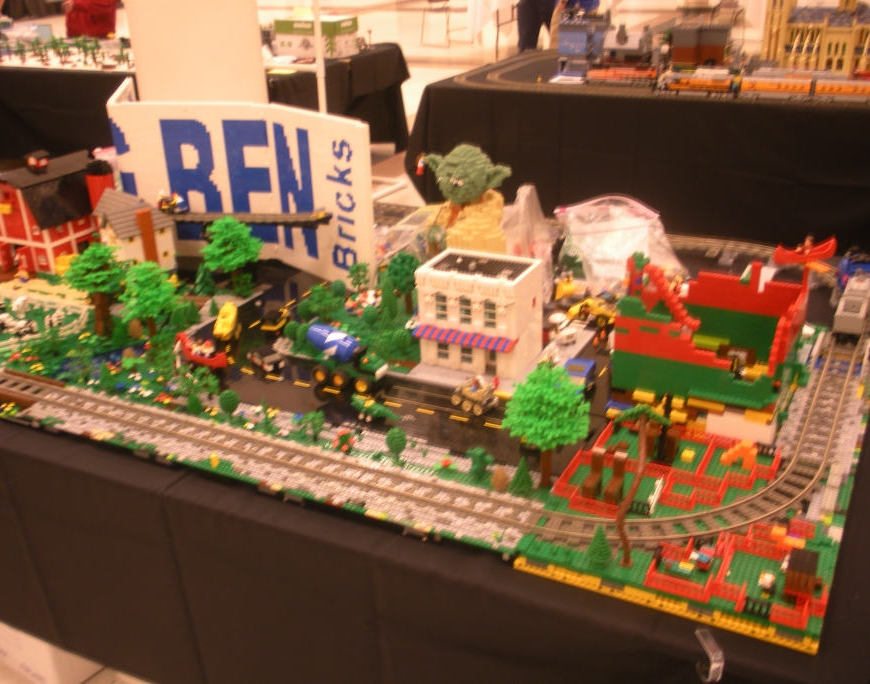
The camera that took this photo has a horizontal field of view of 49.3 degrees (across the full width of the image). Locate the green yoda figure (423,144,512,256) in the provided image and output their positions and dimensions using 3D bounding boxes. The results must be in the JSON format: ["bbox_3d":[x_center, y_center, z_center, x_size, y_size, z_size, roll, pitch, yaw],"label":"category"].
[{"bbox_3d":[0.073,-0.244,2.026,0.215,0.353,0.180,10,27,26],"label":"green yoda figure"}]

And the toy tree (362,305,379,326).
[{"bbox_3d":[-0.133,-0.053,1.955,0.034,0.054,0.034,-2,24,1],"label":"toy tree"}]

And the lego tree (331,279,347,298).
[{"bbox_3d":[-0.210,-0.108,2.095,0.031,0.061,0.031,10,27,26],"label":"lego tree"}]

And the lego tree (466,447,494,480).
[{"bbox_3d":[0.068,0.181,1.425,0.042,0.050,0.028,10,27,26],"label":"lego tree"}]

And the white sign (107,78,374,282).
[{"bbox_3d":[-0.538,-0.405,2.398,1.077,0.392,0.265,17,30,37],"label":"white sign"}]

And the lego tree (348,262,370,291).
[{"bbox_3d":[-0.171,-0.141,2.145,0.047,0.076,0.045,-2,24,1],"label":"lego tree"}]

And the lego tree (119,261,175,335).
[{"bbox_3d":[-0.595,-0.084,1.954,0.118,0.150,0.114,10,27,26],"label":"lego tree"}]

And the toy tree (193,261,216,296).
[{"bbox_3d":[-0.533,-0.149,2.189,0.047,0.080,0.047,-2,24,1],"label":"toy tree"}]

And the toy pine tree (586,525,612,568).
[{"bbox_3d":[0.210,0.260,1.215,0.033,0.063,0.033,10,27,26],"label":"toy pine tree"}]

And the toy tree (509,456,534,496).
[{"bbox_3d":[0.126,0.191,1.383,0.034,0.063,0.034,-2,24,1],"label":"toy tree"}]

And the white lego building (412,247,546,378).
[{"bbox_3d":[0.084,-0.053,1.774,0.200,0.184,0.152,10,27,26],"label":"white lego building"}]

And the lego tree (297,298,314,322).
[{"bbox_3d":[-0.269,-0.059,1.989,0.031,0.061,0.031,-2,24,1],"label":"lego tree"}]

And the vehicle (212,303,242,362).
[{"bbox_3d":[-0.420,-0.029,1.932,0.044,0.054,0.125,-3,24,-1],"label":"vehicle"}]

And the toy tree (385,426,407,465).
[{"bbox_3d":[-0.060,0.160,1.473,0.032,0.060,0.032,-2,24,1],"label":"toy tree"}]

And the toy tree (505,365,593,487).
[{"bbox_3d":[0.162,0.121,1.367,0.129,0.198,0.129,-2,24,1],"label":"toy tree"}]

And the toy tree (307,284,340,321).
[{"bbox_3d":[-0.233,-0.082,2.005,0.062,0.074,0.058,10,27,26],"label":"toy tree"}]

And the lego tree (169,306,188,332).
[{"bbox_3d":[-0.541,-0.053,1.994,0.035,0.057,0.035,10,27,26],"label":"lego tree"}]

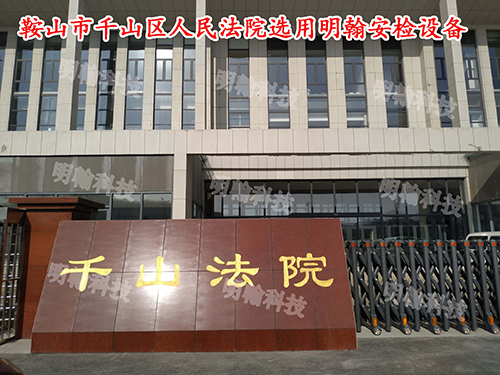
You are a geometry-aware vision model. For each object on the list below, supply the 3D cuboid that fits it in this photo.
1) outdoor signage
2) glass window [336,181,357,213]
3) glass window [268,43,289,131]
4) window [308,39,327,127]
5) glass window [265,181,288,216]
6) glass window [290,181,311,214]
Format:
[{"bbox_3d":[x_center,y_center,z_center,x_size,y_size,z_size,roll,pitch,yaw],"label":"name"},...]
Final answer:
[{"bbox_3d":[-0.841,1.494,5.617,4.800,1.990,0.720,-1,-9,0],"label":"outdoor signage"},{"bbox_3d":[4.757,0.457,17.092,1.081,1.629,0.100,-1,-9,0],"label":"glass window"},{"bbox_3d":[1.833,-6.781,22.333,1.420,6.270,0.150,-1,-9,0],"label":"glass window"},{"bbox_3d":[4.346,-6.772,22.306,1.430,6.260,0.150,-1,-9,0],"label":"window"},{"bbox_3d":[1.653,0.672,21.144,1.460,2.130,0.120,-1,-9,0],"label":"glass window"},{"bbox_3d":[3.067,0.617,21.138,1.360,2.060,0.120,-1,-9,0],"label":"glass window"}]

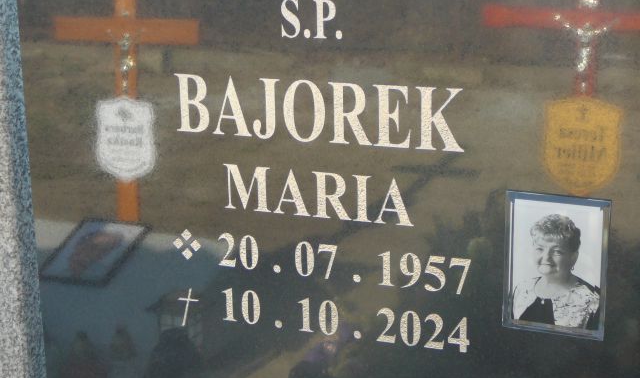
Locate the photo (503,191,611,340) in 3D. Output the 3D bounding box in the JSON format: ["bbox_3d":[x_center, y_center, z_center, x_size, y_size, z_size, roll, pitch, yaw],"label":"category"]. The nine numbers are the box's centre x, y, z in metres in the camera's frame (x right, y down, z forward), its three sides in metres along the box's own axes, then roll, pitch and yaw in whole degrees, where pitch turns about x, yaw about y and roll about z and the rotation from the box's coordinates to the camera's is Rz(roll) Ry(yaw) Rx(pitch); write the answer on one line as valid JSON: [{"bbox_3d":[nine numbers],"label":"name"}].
[{"bbox_3d":[0.286,0.093,1.459,0.124,0.176,0.010,5,16,21],"label":"photo"}]

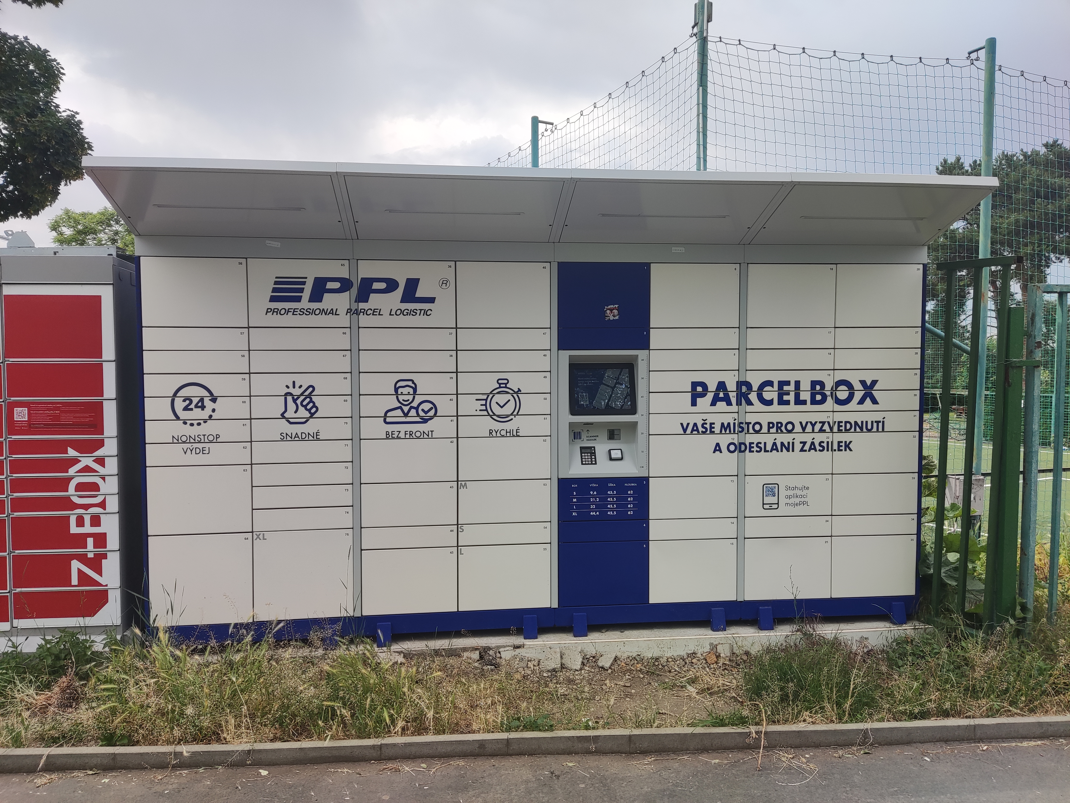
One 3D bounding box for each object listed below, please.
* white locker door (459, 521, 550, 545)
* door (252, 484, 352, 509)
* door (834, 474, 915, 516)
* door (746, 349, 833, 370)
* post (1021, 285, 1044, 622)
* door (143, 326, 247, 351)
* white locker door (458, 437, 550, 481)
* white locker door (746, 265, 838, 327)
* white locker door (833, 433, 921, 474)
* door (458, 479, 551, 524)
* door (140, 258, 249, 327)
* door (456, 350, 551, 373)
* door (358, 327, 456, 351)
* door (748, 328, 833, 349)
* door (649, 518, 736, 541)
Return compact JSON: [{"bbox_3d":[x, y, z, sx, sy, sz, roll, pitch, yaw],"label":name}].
[{"bbox_3d":[-0.164,0.708,4.173,0.497,0.110,0.025,-1,3,-7],"label":"white locker door"},{"bbox_3d":[-1.215,0.496,4.039,0.497,0.110,0.025,-1,3,-7],"label":"door"},{"bbox_3d":[1.927,0.525,4.392,0.488,0.225,0.025,-1,3,-6],"label":"door"},{"bbox_3d":[1.407,-0.230,4.263,0.491,0.107,0.022,-1,3,-7],"label":"door"},{"bbox_3d":[2.774,0.322,4.322,0.042,1.937,0.062,-1,3,-6],"label":"post"},{"bbox_3d":[-1.708,-0.317,3.923,0.494,0.111,0.025,-1,3,-7],"label":"door"},{"bbox_3d":[-0.163,0.306,4.112,0.491,0.224,0.022,-1,3,-7],"label":"white locker door"},{"bbox_3d":[1.406,-0.577,4.245,0.491,0.340,0.022,-1,3,-7],"label":"white locker door"},{"bbox_3d":[1.916,0.287,4.362,0.506,0.229,0.025,-1,3,-6],"label":"white locker door"},{"bbox_3d":[-0.163,0.536,4.164,0.497,0.226,0.025,-1,3,-7],"label":"door"},{"bbox_3d":[-1.710,-0.549,3.910,0.494,0.340,0.025,-1,3,-7],"label":"door"},{"bbox_3d":[-0.165,-0.215,4.119,0.492,0.109,0.025,-1,3,-6],"label":"door"},{"bbox_3d":[-0.664,-0.327,4.056,0.495,0.109,0.025,-1,3,-6],"label":"door"},{"bbox_3d":[1.406,-0.345,4.257,0.491,0.107,0.022,-1,3,-7],"label":"door"},{"bbox_3d":[0.872,0.701,4.251,0.491,0.107,0.022,-1,3,-7],"label":"door"}]

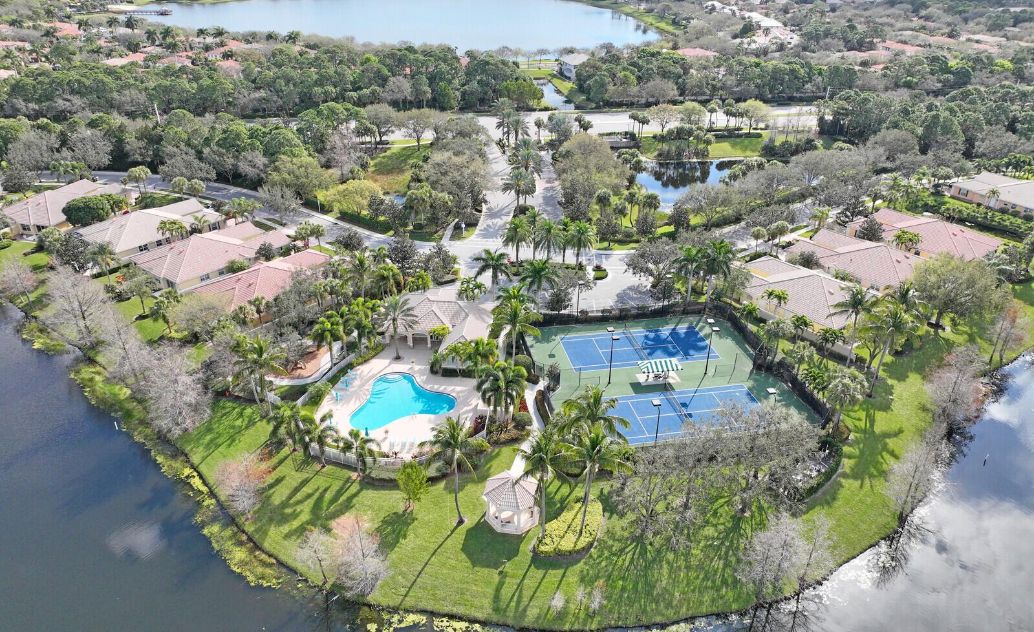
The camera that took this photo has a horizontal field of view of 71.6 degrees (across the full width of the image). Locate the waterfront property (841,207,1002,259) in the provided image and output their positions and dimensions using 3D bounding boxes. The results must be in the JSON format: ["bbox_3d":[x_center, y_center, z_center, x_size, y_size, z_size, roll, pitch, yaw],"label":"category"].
[{"bbox_3d":[87.806,-18.020,154.676,18.000,6.600,25.700,-20,35,-34],"label":"waterfront property"}]

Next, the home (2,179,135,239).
[{"bbox_3d":[-104.324,-26.675,166.903,16.600,6.700,24.700,9,29,16],"label":"home"}]

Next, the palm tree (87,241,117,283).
[{"bbox_3d":[-76.497,-9.675,133.446,5.700,8.450,5.700,-16,32,-28],"label":"palm tree"}]

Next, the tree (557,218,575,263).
[{"bbox_3d":[9.858,-14.985,143.946,3.900,9.340,3.900,3,28,4],"label":"tree"}]

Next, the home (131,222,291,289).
[{"bbox_3d":[-61.108,-13.690,143.310,16.800,6.700,25.600,19,33,31],"label":"home"}]

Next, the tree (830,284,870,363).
[{"bbox_3d":[50.070,2.081,109.093,6.882,13.020,6.882,1,28,0],"label":"tree"}]

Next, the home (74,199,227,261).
[{"bbox_3d":[-78.411,-20.111,154.299,17.700,6.600,25.800,19,33,30],"label":"home"}]

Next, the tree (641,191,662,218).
[{"bbox_3d":[31.374,-24.989,165.131,4.300,7.600,4.300,1,28,0],"label":"tree"}]

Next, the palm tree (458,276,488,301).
[{"bbox_3d":[-7.739,-3.755,125.586,5.200,6.700,5.200,0,28,0],"label":"palm tree"}]

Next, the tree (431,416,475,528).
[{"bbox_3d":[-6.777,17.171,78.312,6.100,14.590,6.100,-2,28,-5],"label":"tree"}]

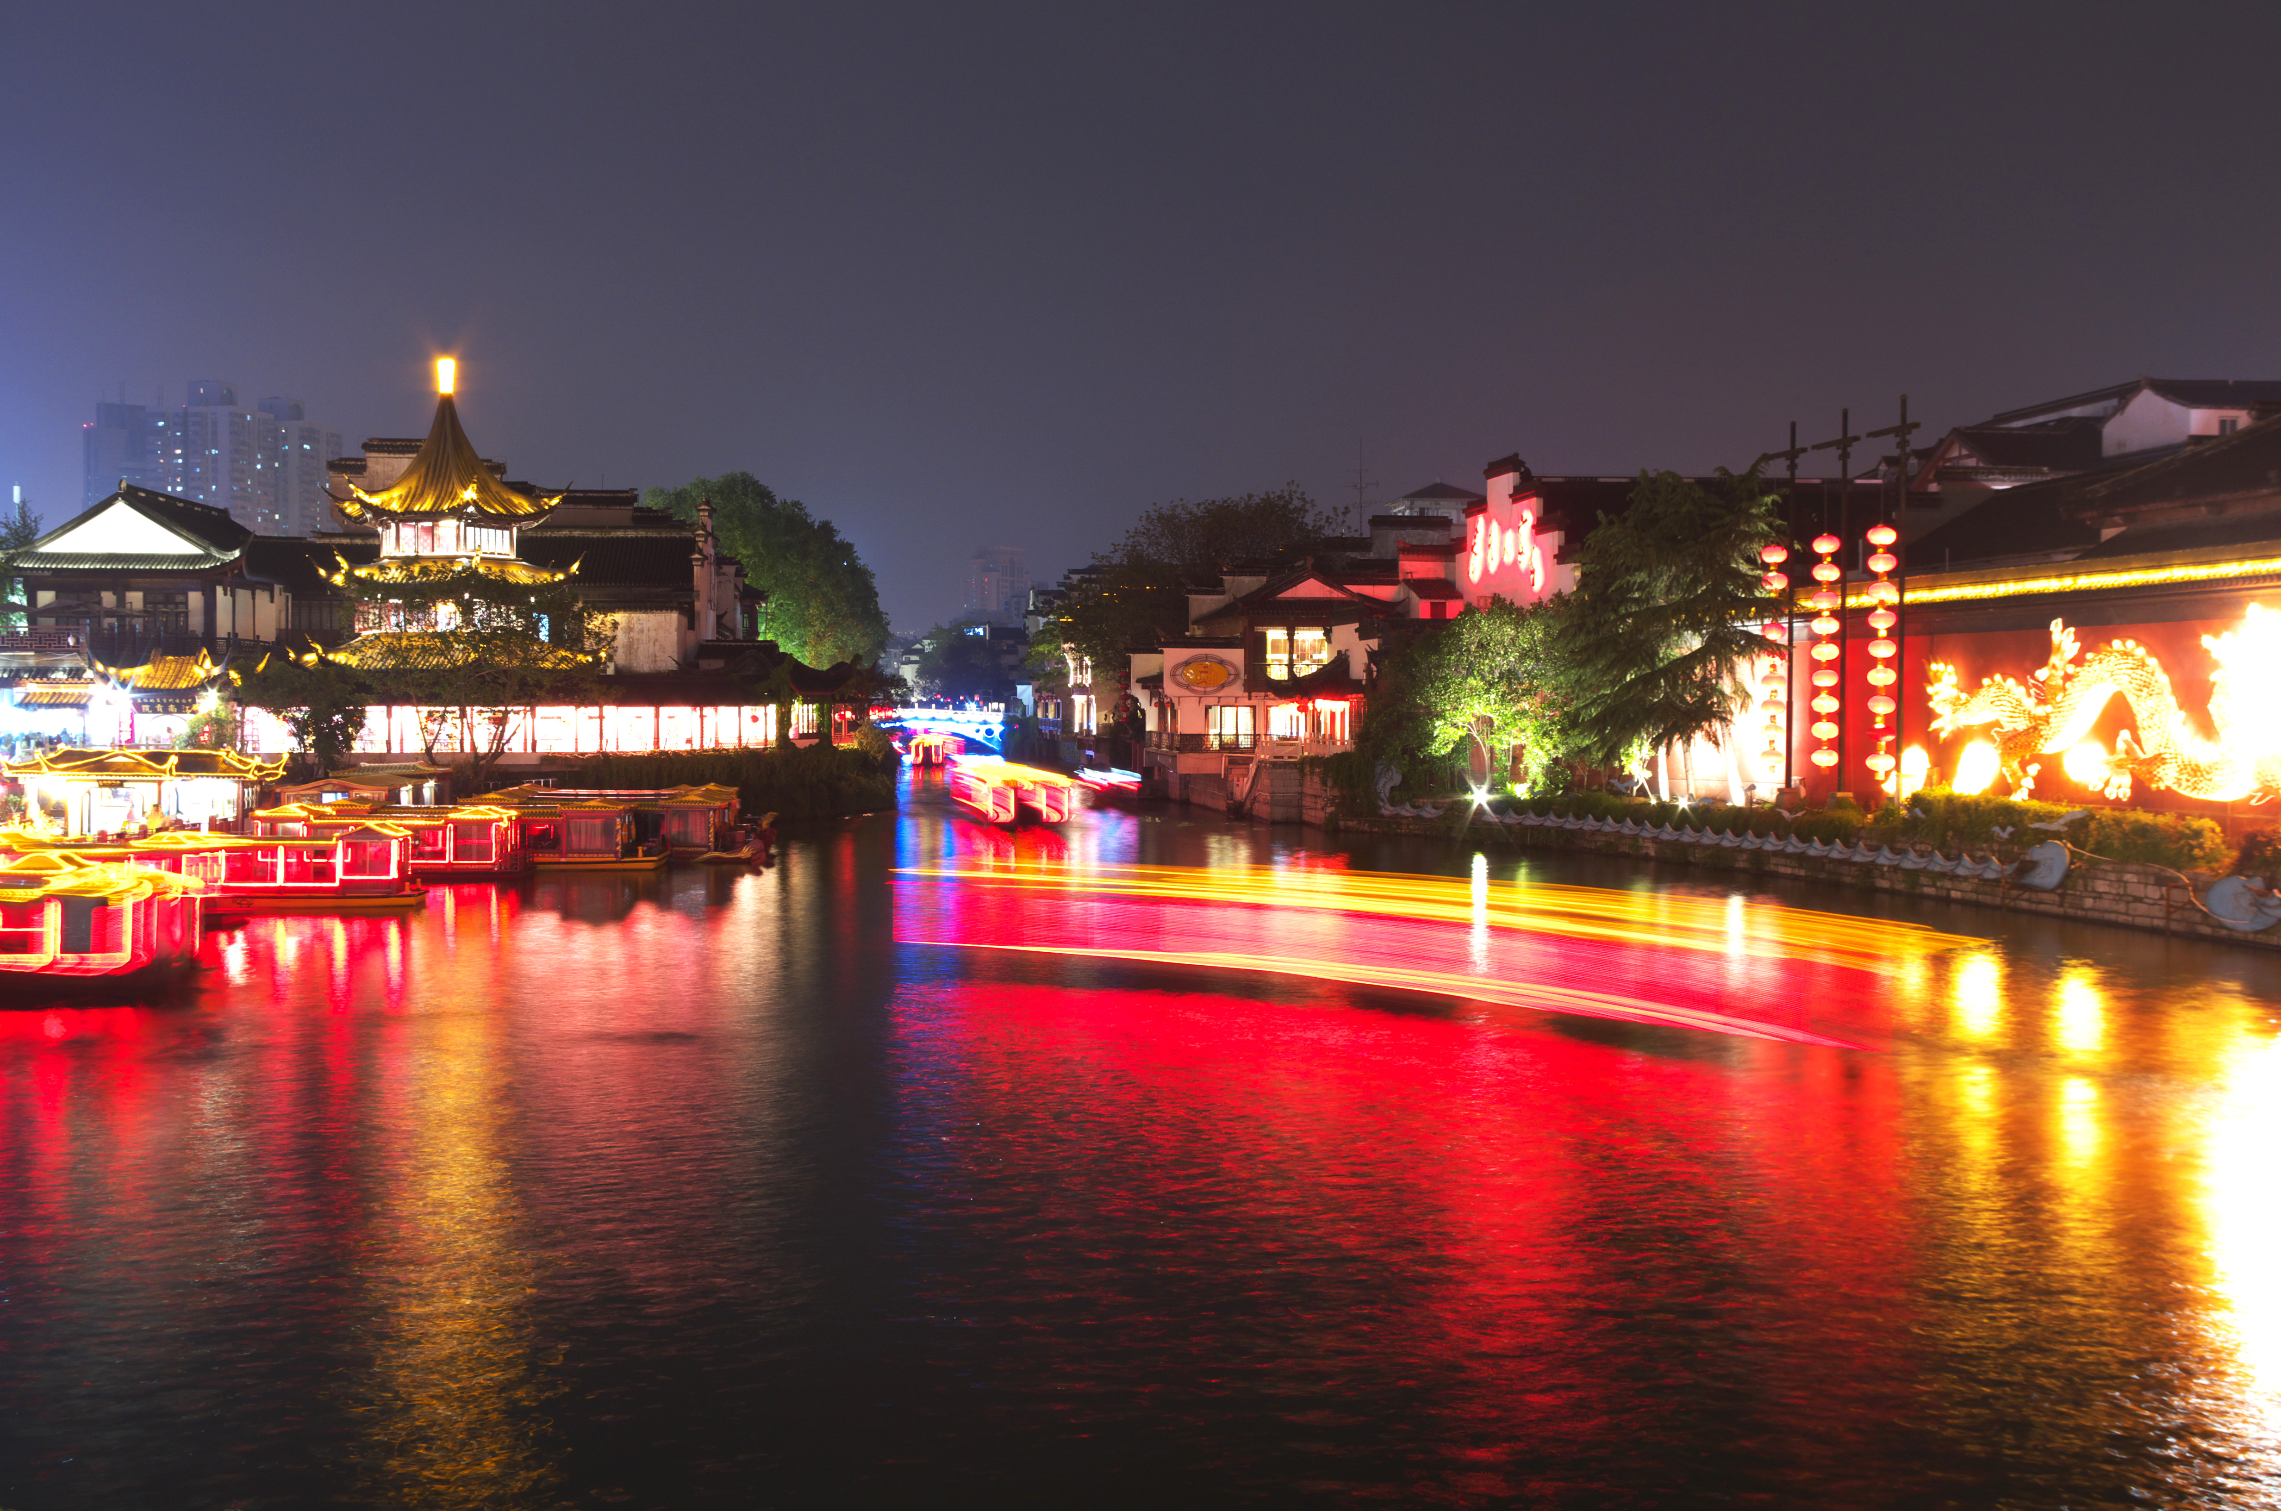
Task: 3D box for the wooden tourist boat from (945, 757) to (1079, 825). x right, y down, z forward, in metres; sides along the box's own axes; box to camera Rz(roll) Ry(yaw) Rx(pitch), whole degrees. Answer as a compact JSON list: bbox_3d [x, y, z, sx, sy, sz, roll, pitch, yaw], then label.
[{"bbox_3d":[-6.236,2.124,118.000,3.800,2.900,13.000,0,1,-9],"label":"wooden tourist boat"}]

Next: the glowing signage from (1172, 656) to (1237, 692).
[{"bbox_3d":[3.890,-4.913,138.000,4.000,2.200,0.250,0,1,2],"label":"glowing signage"}]

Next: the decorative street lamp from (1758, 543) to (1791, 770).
[{"bbox_3d":[26.999,-4.174,97.000,1.250,9.700,1.250,0,1,0],"label":"decorative street lamp"}]

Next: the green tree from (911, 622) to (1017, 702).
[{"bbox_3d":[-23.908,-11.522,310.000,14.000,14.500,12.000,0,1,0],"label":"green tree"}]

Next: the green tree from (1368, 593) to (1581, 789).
[{"bbox_3d":[15.624,-2.888,107.000,9.700,9.200,8.800,0,1,0],"label":"green tree"}]

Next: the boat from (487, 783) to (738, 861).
[{"bbox_3d":[-19.866,2.561,85.000,11.000,3.000,3.400,0,1,9],"label":"boat"}]

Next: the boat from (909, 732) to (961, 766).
[{"bbox_3d":[-22.348,-0.537,245.000,3.700,3.000,12.000,0,1,4],"label":"boat"}]

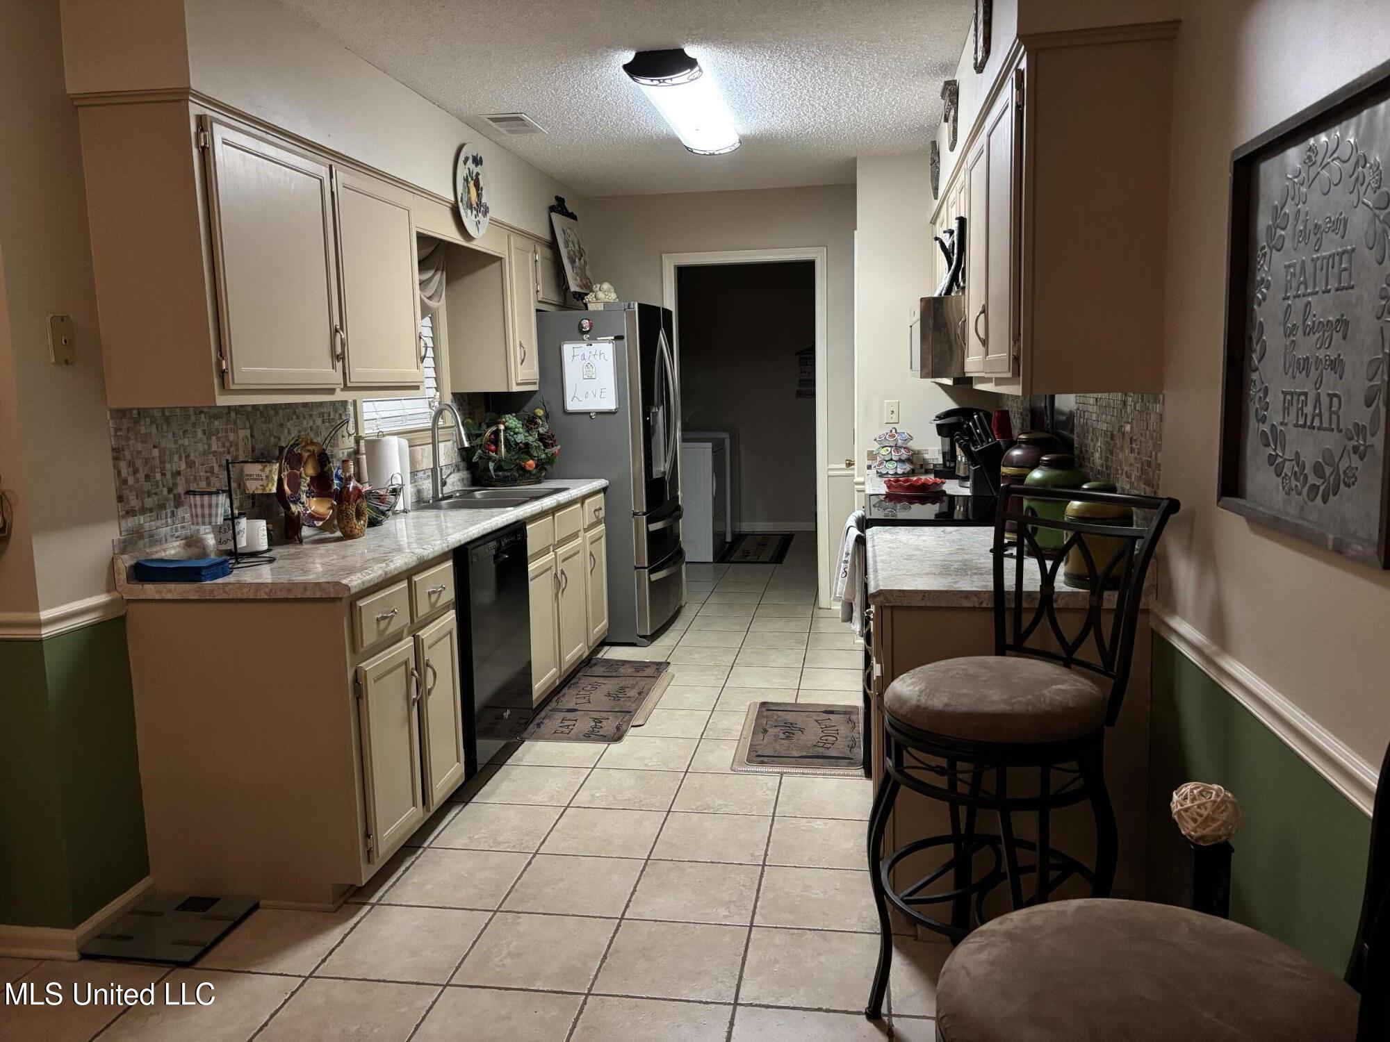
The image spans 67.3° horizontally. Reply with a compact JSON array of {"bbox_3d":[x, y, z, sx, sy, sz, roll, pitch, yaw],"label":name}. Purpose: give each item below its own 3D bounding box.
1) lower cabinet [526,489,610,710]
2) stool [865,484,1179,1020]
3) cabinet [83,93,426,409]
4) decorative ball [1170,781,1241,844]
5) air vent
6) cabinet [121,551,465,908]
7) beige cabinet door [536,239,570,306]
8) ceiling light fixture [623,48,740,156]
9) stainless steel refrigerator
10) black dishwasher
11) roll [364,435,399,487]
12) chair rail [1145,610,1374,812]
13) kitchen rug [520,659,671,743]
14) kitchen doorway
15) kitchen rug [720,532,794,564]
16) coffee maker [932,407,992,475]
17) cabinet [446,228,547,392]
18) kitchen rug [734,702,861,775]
[{"bbox_3d":[-0.870,0.326,4.870,0.630,0.830,1.405,0,8,9],"label":"lower cabinet"},{"bbox_3d":[0.668,0.526,2.249,0.540,1.140,0.490,-5,9,-26],"label":"stool"},{"bbox_3d":[-1.286,-0.755,3.274,0.335,0.760,1.265,0,8,9],"label":"cabinet"},{"bbox_3d":[0.820,0.470,1.676,0.108,0.102,0.108,0,8,9],"label":"decorative ball"},{"bbox_3d":[-0.740,-1.625,4.302,0.178,0.020,0.370,0,8,9],"label":"air vent"},{"bbox_3d":[-1.129,0.566,3.133,0.630,0.861,0.734,0,8,9],"label":"cabinet"},{"bbox_3d":[-0.755,-1.273,5.449,0.022,0.277,0.473,0,8,9],"label":"beige cabinet door"},{"bbox_3d":[-0.016,-1.554,3.963,0.255,0.098,1.242,0,8,9],"label":"ceiling light fixture"},{"bbox_3d":[-0.533,-0.289,5.974,0.870,1.790,0.900,0,8,9],"label":"stainless steel refrigerator"},{"bbox_3d":[-0.984,0.449,3.783,0.609,0.808,0.605,0,8,9],"label":"black dishwasher"},{"bbox_3d":[-1.220,-0.181,4.133,0.140,0.285,0.140,-1,8,0],"label":"roll"},{"bbox_3d":[0.947,0.293,1.834,0.027,0.066,1.080,0,8,9],"label":"chair rail"},{"bbox_3d":[-0.406,0.782,4.690,0.420,0.015,1.190,0,8,9],"label":"kitchen rug"},{"bbox_3d":[0.319,-0.515,6.177,0.959,2.085,0.140,0,8,9],"label":"kitchen doorway"},{"bbox_3d":[0.513,0.226,8.550,0.505,0.012,1.420,0,8,9],"label":"kitchen rug"},{"bbox_3d":[1.283,-0.379,4.946,0.310,0.335,0.230,-2,8,-6],"label":"coffee maker"},{"bbox_3d":[-0.974,-0.998,4.988,0.346,0.752,0.469,0,8,9],"label":"cabinet"},{"bbox_3d":[0.431,0.840,4.113,0.470,0.018,0.825,0,8,9],"label":"kitchen rug"}]

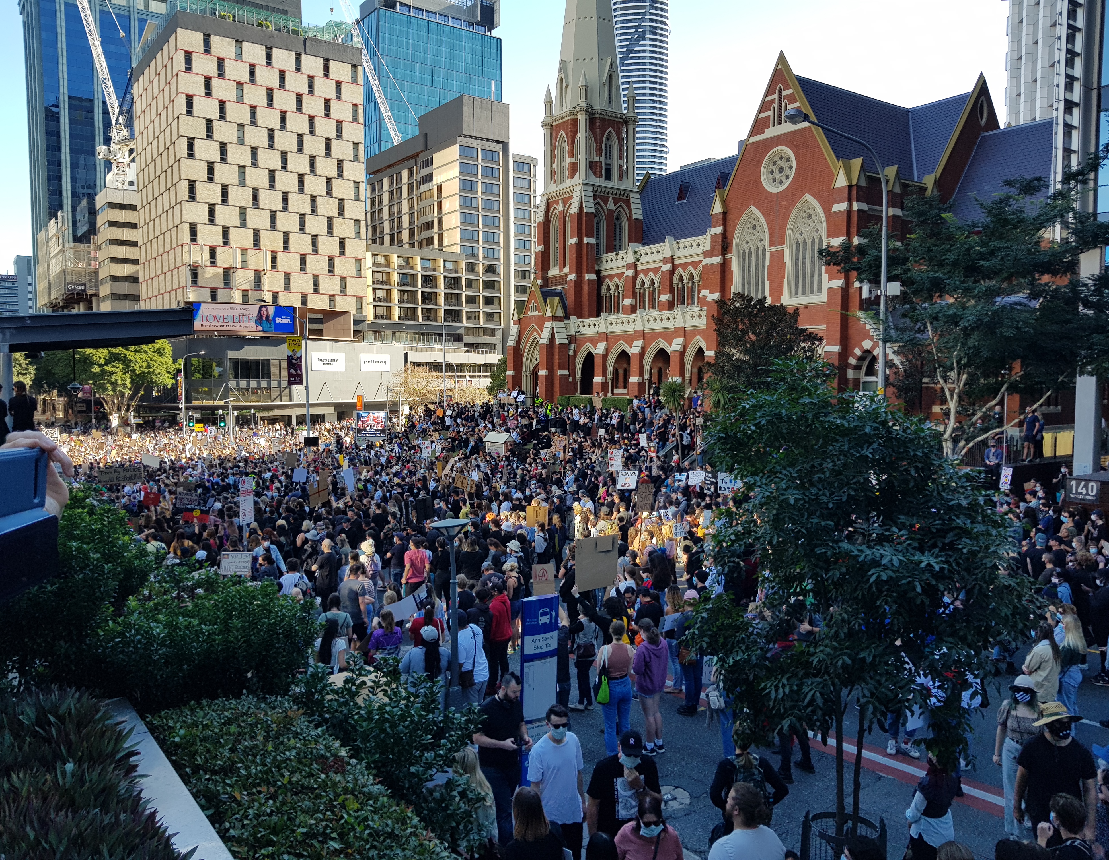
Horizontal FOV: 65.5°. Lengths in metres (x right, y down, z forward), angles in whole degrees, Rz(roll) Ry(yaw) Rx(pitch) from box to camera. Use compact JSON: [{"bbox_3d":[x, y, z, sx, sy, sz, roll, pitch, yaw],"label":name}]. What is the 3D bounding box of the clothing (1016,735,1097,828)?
[{"bbox_3d":[4.348,3.018,7.458,0.580,0.740,0.340,1,4,23],"label":"clothing"}]

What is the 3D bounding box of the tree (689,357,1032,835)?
[{"bbox_3d":[2.598,1.750,7.427,2.750,4.563,2.700,1,4,21],"label":"tree"}]

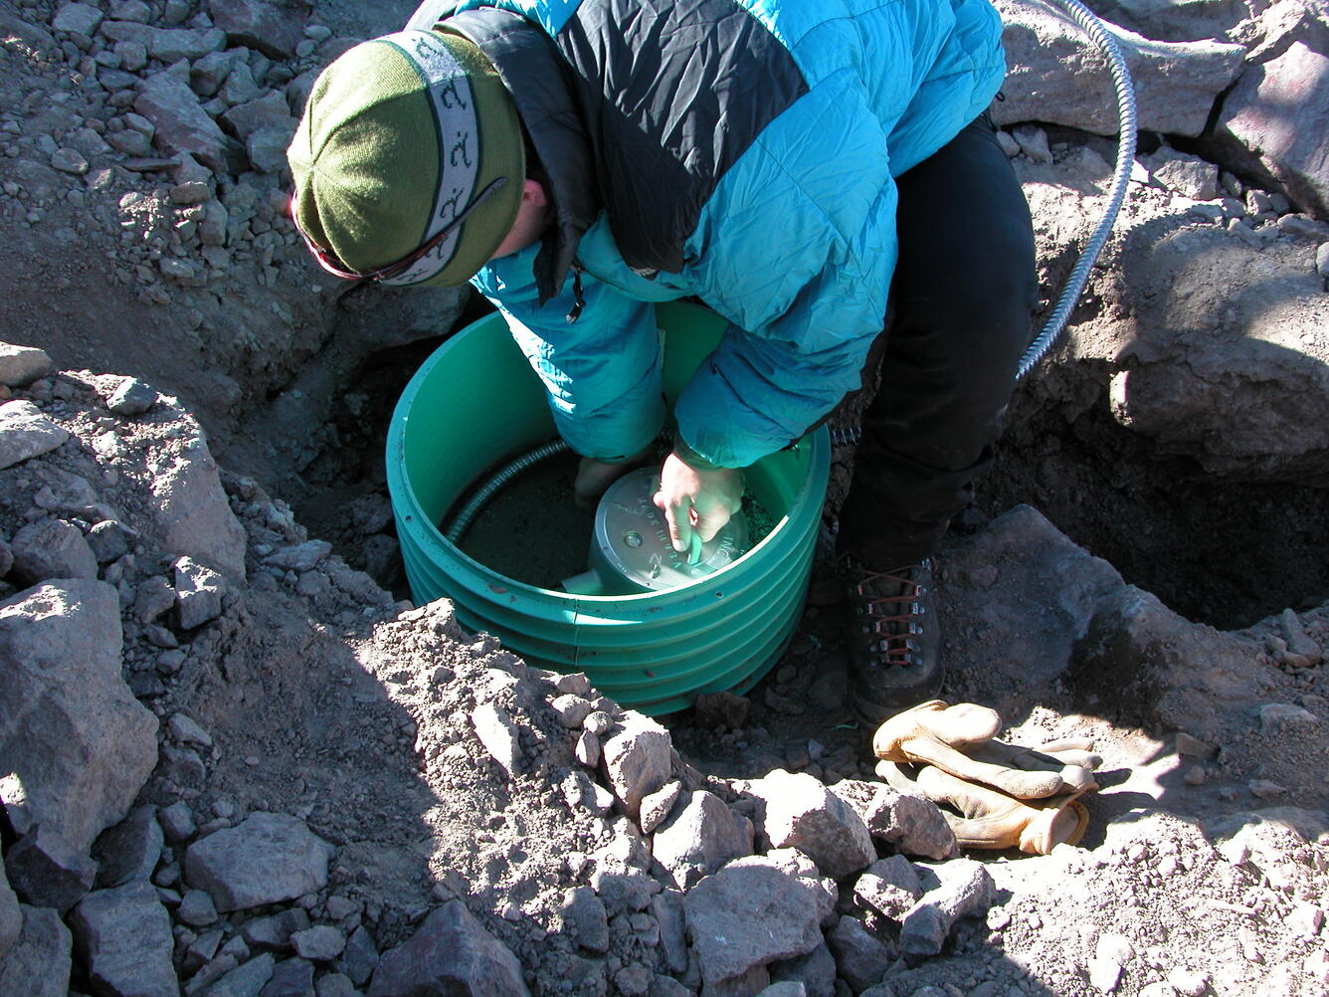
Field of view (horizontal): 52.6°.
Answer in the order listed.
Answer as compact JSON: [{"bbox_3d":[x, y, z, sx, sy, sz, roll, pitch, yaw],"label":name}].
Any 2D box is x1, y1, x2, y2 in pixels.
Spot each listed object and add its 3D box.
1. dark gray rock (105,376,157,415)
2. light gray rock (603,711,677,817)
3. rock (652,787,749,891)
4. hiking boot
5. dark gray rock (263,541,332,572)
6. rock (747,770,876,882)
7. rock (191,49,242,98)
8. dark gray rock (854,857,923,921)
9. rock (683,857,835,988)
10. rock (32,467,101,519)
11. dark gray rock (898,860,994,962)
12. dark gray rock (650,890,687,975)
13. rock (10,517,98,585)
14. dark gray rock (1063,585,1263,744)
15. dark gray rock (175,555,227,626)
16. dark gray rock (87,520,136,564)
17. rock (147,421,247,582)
[{"bbox_3d":[-0.632,-0.122,1.594,0.056,0.034,0.041,-10,53,-9],"label":"dark gray rock"},{"bbox_3d":[-0.030,0.294,1.485,0.076,0.073,0.112,-6,52,-6],"label":"light gray rock"},{"bbox_3d":[0.038,0.341,1.345,0.095,0.080,0.080,0,52,0],"label":"rock"},{"bbox_3d":[0.267,0.096,1.578,0.110,0.160,0.290,0,52,0],"label":"hiking boot"},{"bbox_3d":[-0.432,0.068,1.577,0.080,0.026,0.033,-6,52,-6],"label":"dark gray rock"},{"bbox_3d":[0.160,0.356,1.466,0.135,0.078,0.091,18,53,12],"label":"rock"},{"bbox_3d":[-0.689,-0.654,2.063,0.066,0.052,0.073,-23,56,-18],"label":"rock"},{"bbox_3d":[0.230,0.400,1.375,0.072,0.052,0.060,16,53,12],"label":"dark gray rock"},{"bbox_3d":[0.096,0.433,1.378,0.147,0.084,0.112,-12,53,-11],"label":"rock"},{"bbox_3d":[-0.636,-0.005,1.430,0.075,0.045,0.055,12,53,9],"label":"rock"},{"bbox_3d":[0.284,0.416,1.355,0.068,0.062,0.115,38,61,26],"label":"dark gray rock"},{"bbox_3d":[0.004,0.423,1.310,0.037,0.055,0.075,-8,52,-6],"label":"dark gray rock"},{"bbox_3d":[-0.670,0.058,1.476,0.082,0.055,0.066,10,52,6],"label":"rock"},{"bbox_3d":[0.575,0.191,1.540,0.210,0.130,0.155,12,53,9],"label":"dark gray rock"},{"bbox_3d":[-0.487,0.098,1.410,0.053,0.058,0.055,0,52,0],"label":"dark gray rock"},{"bbox_3d":[-0.580,0.046,1.410,0.052,0.045,0.043,0,52,0],"label":"dark gray rock"},{"bbox_3d":[-0.539,0.001,1.550,0.105,0.075,0.212,-10,53,-9],"label":"rock"}]

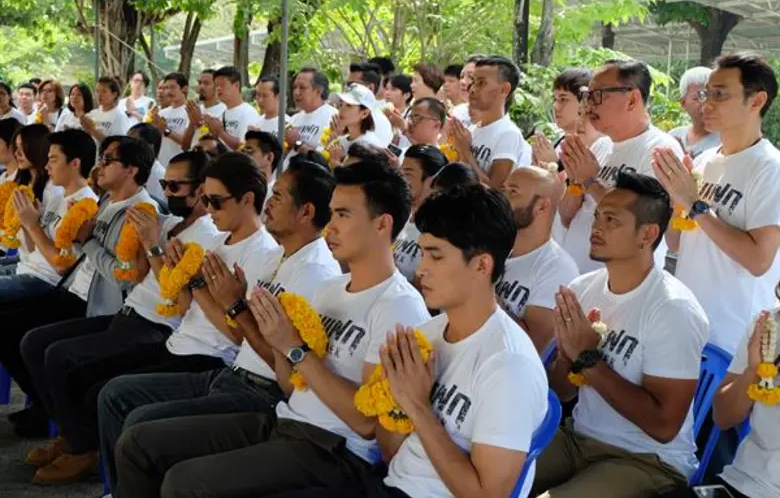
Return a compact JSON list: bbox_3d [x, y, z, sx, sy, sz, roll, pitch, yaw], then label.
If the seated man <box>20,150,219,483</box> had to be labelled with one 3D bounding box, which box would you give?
[{"bbox_3d":[-0.967,0.231,4.157,0.850,1.240,0.520,-1,8,-30],"label":"seated man"}]

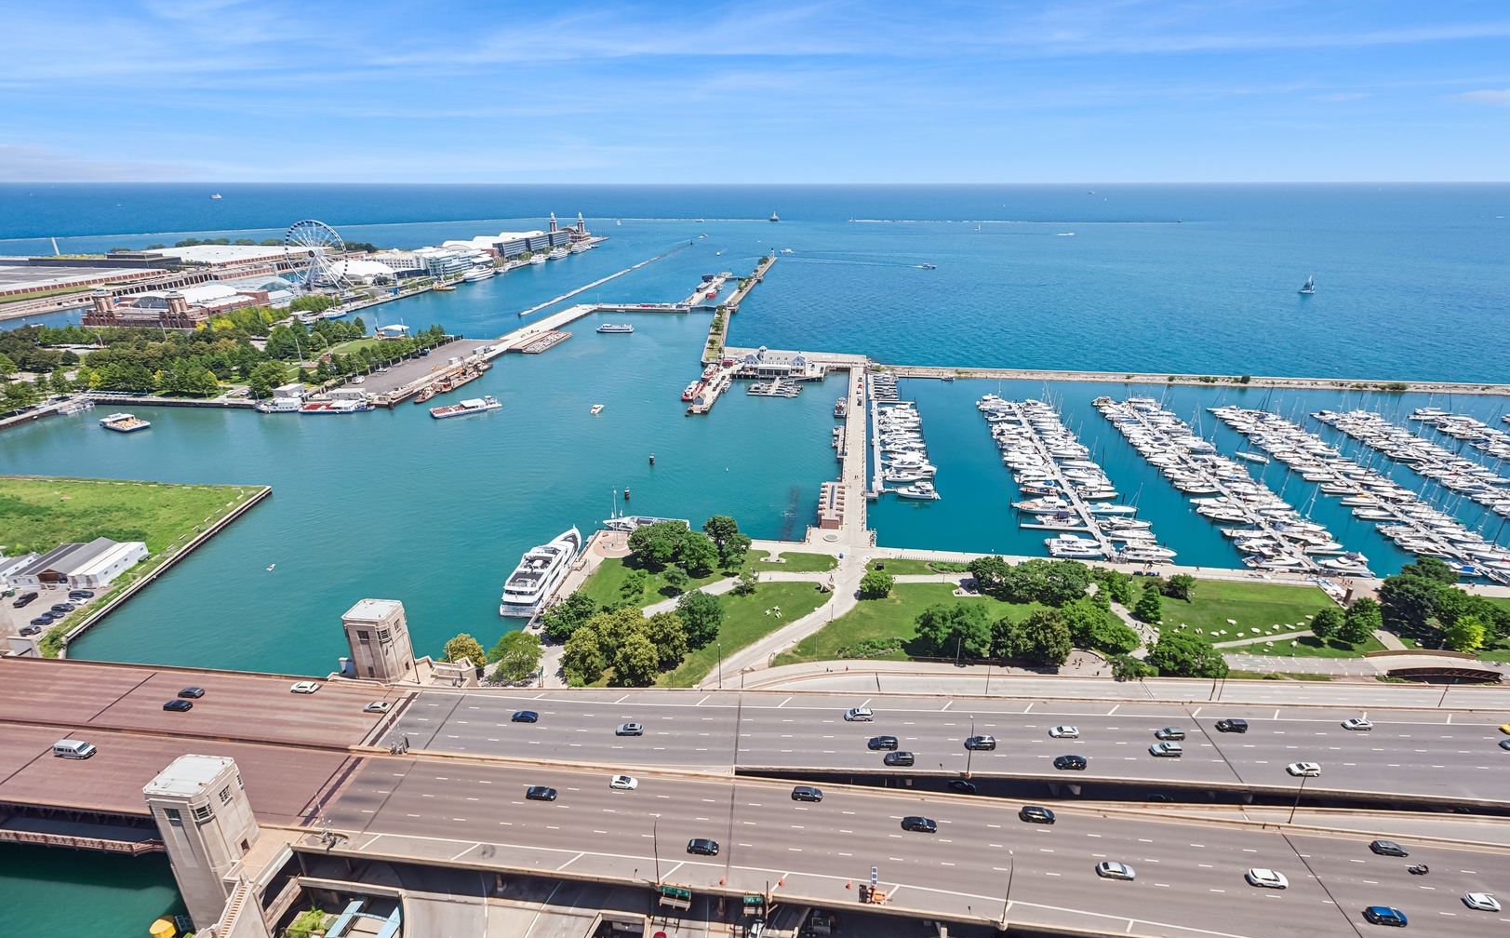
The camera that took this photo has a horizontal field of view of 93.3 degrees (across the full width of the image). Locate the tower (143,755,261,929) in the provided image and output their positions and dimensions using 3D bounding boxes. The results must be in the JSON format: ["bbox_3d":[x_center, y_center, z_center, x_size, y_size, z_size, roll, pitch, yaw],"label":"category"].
[{"bbox_3d":[-77.300,53.990,102.640,8.300,25.700,7.100,2,22,5],"label":"tower"}]

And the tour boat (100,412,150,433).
[{"bbox_3d":[-284.220,-21.450,321.140,20.800,5.000,9.400,10,24,24],"label":"tour boat"}]

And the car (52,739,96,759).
[{"bbox_3d":[-112.810,46.480,118.070,5.400,2.200,2.000,2,22,5],"label":"car"}]

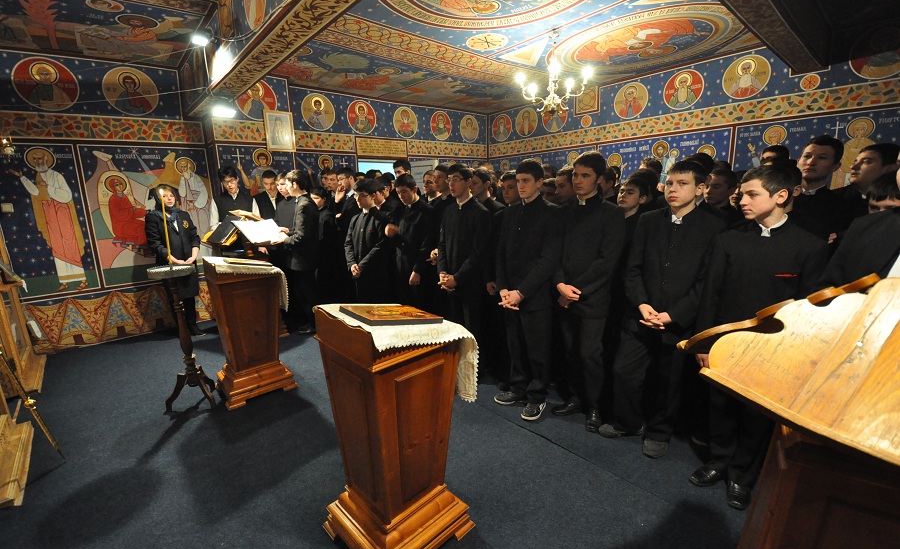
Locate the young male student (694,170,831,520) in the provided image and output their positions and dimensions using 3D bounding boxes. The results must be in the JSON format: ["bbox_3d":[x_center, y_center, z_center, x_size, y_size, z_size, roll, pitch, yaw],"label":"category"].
[{"bbox_3d":[1.440,0.330,1.821,0.360,1.649,0.500,-12,17,-38],"label":"young male student"}]

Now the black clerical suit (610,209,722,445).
[{"bbox_3d":[1.258,0.333,2.199,0.360,1.380,0.500,-12,17,-38],"label":"black clerical suit"}]

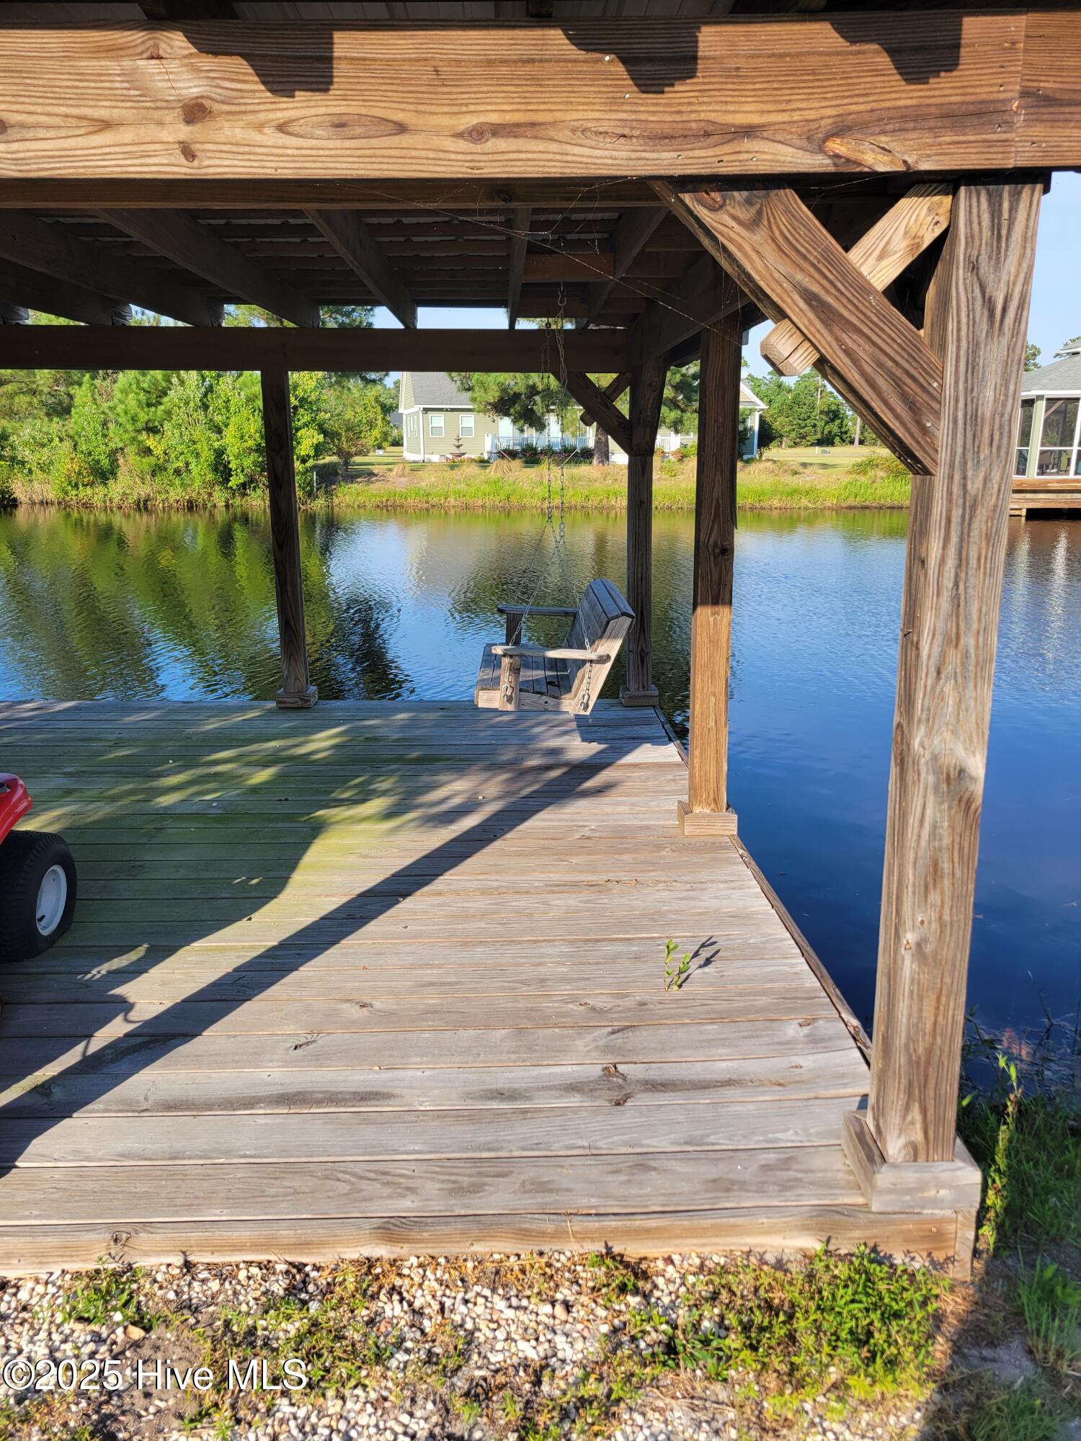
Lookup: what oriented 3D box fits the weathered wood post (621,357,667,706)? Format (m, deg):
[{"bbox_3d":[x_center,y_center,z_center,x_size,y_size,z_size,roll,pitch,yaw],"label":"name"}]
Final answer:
[{"bbox_3d":[0.628,-1.151,6.748,0.200,2.100,0.200,-1,13,-2],"label":"weathered wood post"}]

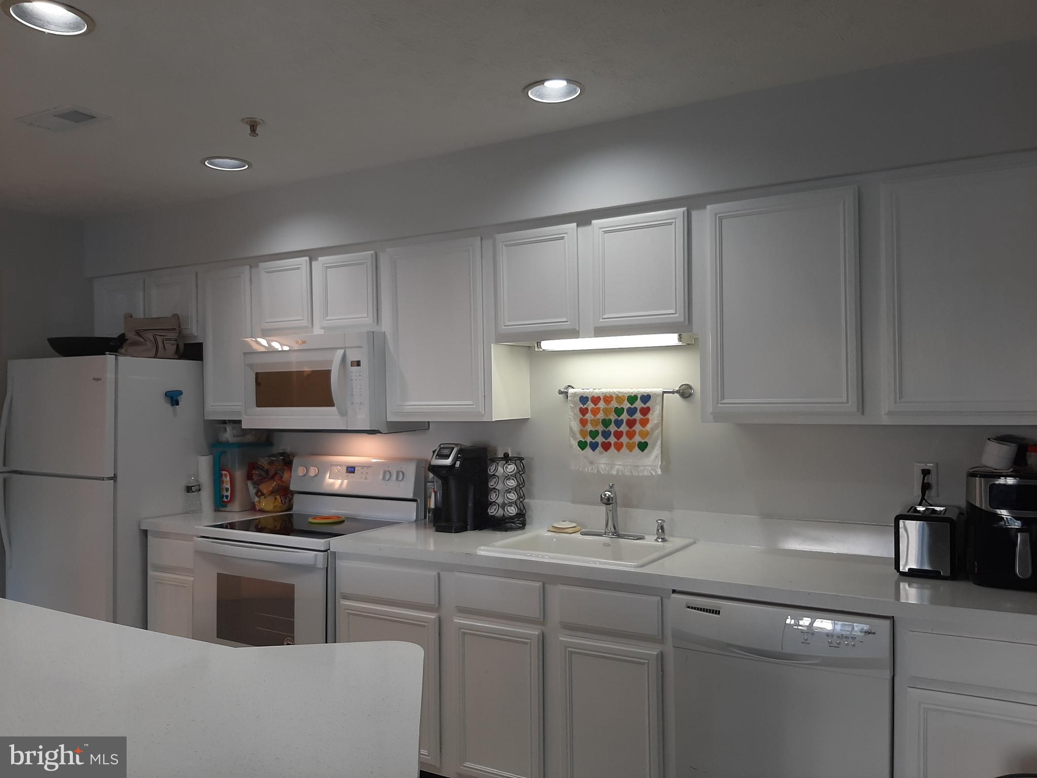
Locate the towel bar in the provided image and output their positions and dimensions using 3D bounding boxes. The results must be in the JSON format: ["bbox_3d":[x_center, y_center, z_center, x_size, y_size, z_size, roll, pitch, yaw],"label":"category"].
[{"bbox_3d":[0.409,0.011,3.094,0.550,0.062,0.085,-1,-1,29],"label":"towel bar"}]

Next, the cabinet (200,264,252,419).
[{"bbox_3d":[-1.326,-0.234,3.922,0.375,0.765,0.334,-1,-1,29],"label":"cabinet"}]

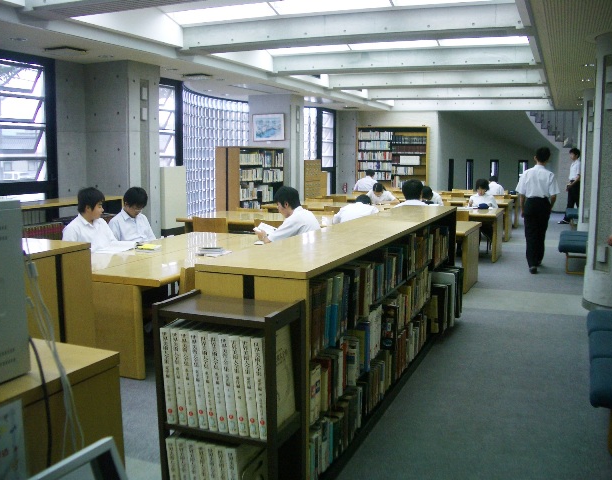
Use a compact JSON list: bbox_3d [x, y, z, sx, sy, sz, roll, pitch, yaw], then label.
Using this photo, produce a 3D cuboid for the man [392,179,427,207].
[{"bbox_3d":[1.121,-0.007,6.745,0.470,1.240,0.720,3,8,22],"label":"man"}]

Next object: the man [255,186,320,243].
[{"bbox_3d":[-0.145,0.135,6.158,0.760,1.270,0.480,3,8,22],"label":"man"}]

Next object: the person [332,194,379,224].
[{"bbox_3d":[0.568,0.031,7.364,0.533,1.086,0.809,4,8,25],"label":"person"}]

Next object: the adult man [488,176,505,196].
[{"bbox_3d":[4.176,-0.828,14.334,0.450,1.170,0.750,3,8,17],"label":"adult man"}]

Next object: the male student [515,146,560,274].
[{"bbox_3d":[2.986,-0.387,8.354,0.520,1.640,0.420,3,8,22],"label":"male student"}]

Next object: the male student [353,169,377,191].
[{"bbox_3d":[1.485,-1.038,15.397,0.520,1.280,0.750,3,8,22],"label":"male student"}]

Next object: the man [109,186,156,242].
[{"bbox_3d":[-1.688,0.094,6.473,0.700,1.250,0.480,5,9,32],"label":"man"}]

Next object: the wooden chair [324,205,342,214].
[{"bbox_3d":[0.544,-0.124,9.749,0.474,0.770,0.493,3,8,22],"label":"wooden chair"}]

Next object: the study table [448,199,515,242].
[{"bbox_3d":[3.006,-0.423,12.315,1.800,0.690,1.200,3,8,22],"label":"study table"}]

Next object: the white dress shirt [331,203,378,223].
[{"bbox_3d":[0.532,-0.143,7.249,0.513,0.553,0.454,4,8,25],"label":"white dress shirt"}]

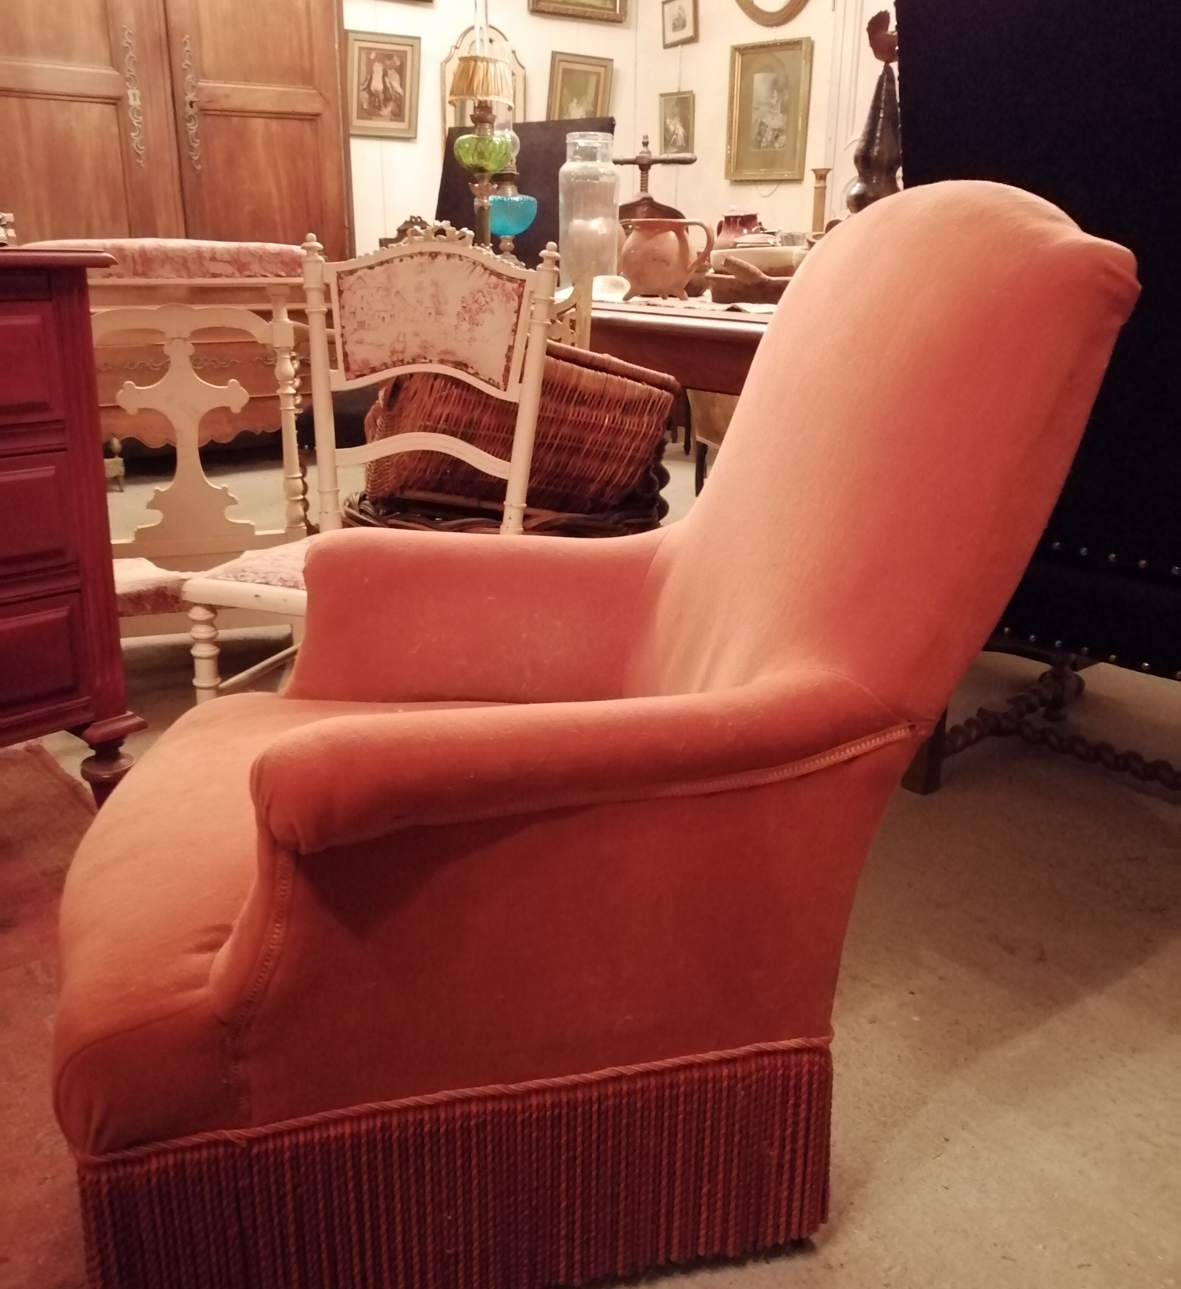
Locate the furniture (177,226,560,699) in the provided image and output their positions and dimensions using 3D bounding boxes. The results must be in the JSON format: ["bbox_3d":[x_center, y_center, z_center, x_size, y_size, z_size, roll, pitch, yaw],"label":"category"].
[{"bbox_3d":[-0.367,-0.207,1.947,0.475,0.914,0.510,8,20,19],"label":"furniture"}]

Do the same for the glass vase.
[{"bbox_3d":[-0.004,-1.126,3.103,0.160,0.396,0.160,1,19,0],"label":"glass vase"}]

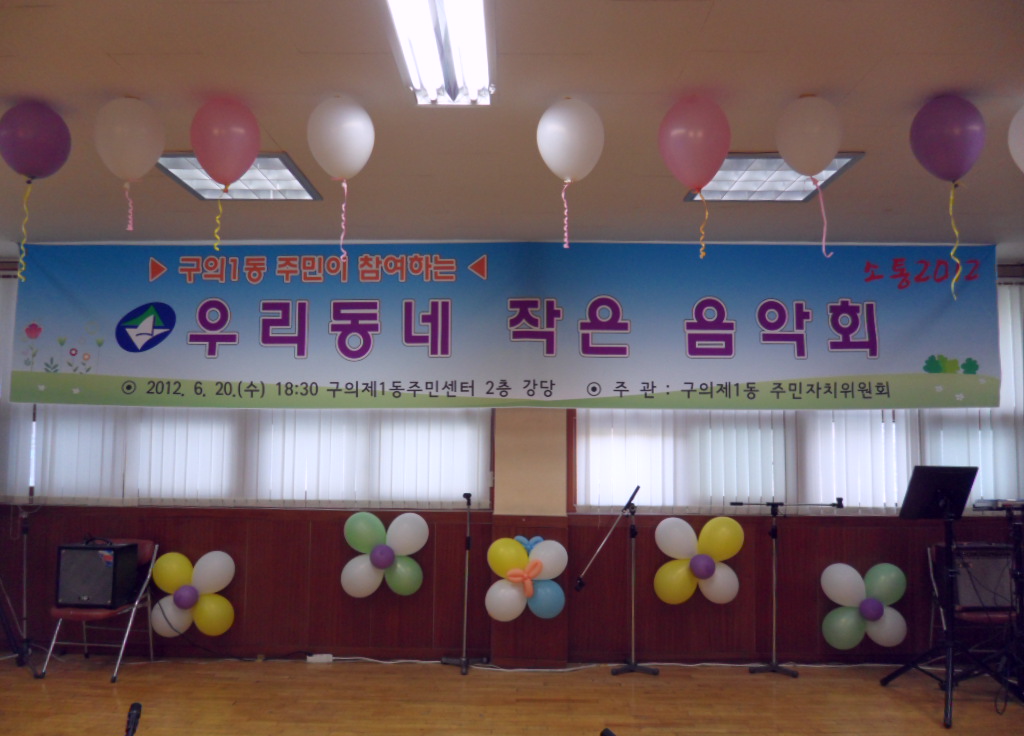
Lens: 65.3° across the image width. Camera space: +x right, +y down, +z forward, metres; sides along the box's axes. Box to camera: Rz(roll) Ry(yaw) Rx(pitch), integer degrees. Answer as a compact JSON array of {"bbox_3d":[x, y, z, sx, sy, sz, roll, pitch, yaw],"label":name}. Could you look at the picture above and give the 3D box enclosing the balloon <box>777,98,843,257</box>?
[{"bbox_3d":[1.080,-0.689,2.886,0.239,0.597,0.239,0,-6,1],"label":"balloon"}]

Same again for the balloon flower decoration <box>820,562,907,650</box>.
[{"bbox_3d":[2.236,1.516,5.082,0.545,0.546,0.290,0,-6,1],"label":"balloon flower decoration"}]

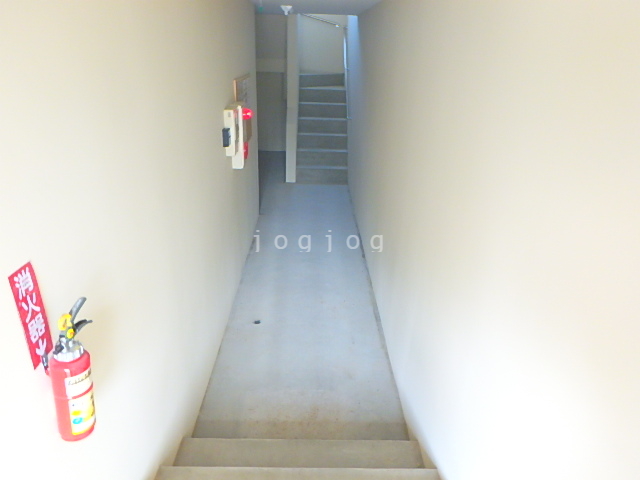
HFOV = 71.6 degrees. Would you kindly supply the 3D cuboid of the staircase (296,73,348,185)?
[{"bbox_3d":[0.046,-1.926,7.497,0.820,1.480,1.950,2,24,-2],"label":"staircase"}]

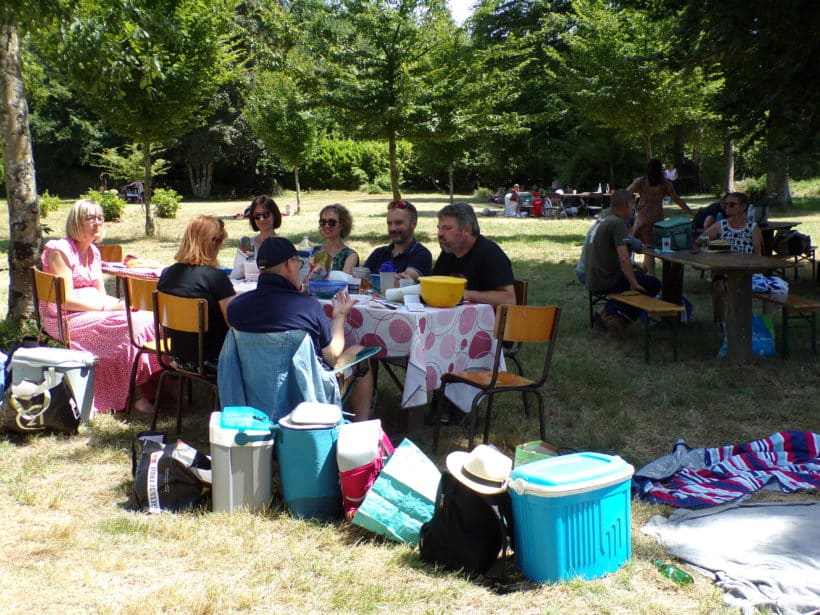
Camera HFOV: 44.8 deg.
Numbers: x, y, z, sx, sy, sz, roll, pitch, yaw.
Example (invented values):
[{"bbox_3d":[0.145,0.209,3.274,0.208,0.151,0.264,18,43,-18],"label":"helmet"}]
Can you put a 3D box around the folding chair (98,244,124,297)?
[{"bbox_3d":[-2.792,-0.094,8.475,0.440,0.820,0.480,2,8,15],"label":"folding chair"}]

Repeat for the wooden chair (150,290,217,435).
[{"bbox_3d":[-1.045,0.322,5.191,0.400,0.820,0.470,8,11,39],"label":"wooden chair"}]

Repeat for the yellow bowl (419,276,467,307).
[{"bbox_3d":[0.175,-0.096,5.459,0.262,0.150,0.262,0,8,0],"label":"yellow bowl"}]

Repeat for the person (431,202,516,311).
[{"bbox_3d":[0.329,0.046,5.651,0.750,1.270,0.550,-8,12,-44],"label":"person"}]

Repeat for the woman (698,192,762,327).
[{"bbox_3d":[3.040,-0.432,9.451,0.480,1.300,0.600,7,11,42],"label":"woman"}]

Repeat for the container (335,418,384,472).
[{"bbox_3d":[-0.212,0.640,4.492,0.210,0.270,0.190,3,8,17],"label":"container"}]

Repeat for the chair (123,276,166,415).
[{"bbox_3d":[-1.384,0.262,5.930,0.470,0.820,0.420,-8,11,-44],"label":"chair"}]

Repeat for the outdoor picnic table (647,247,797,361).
[{"bbox_3d":[2.700,-0.093,8.943,0.820,0.770,2.200,0,8,-3],"label":"outdoor picnic table"}]

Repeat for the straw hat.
[{"bbox_3d":[0.282,0.597,3.760,0.275,0.125,0.250,24,25,9],"label":"straw hat"}]

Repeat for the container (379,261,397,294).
[{"bbox_3d":[-0.117,-0.172,5.619,0.095,0.195,0.095,1,9,0],"label":"container"}]

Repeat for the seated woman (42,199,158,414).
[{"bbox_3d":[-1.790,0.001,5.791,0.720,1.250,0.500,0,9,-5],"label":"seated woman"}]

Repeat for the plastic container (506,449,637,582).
[{"bbox_3d":[0.600,0.790,3.772,0.440,0.375,0.260,-5,11,-36],"label":"plastic container"}]

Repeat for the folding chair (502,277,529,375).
[{"bbox_3d":[0.396,0.259,5.754,0.400,0.820,0.470,9,12,41],"label":"folding chair"}]

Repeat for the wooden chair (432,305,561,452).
[{"bbox_3d":[0.414,0.387,5.033,0.420,0.820,0.470,-6,10,-36],"label":"wooden chair"}]

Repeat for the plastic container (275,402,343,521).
[{"bbox_3d":[-0.415,0.668,4.251,0.265,0.440,0.265,2,9,5],"label":"plastic container"}]

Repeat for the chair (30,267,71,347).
[{"bbox_3d":[-2.141,0.192,6.427,0.470,0.820,0.420,-7,11,-42],"label":"chair"}]

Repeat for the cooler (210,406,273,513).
[{"bbox_3d":[-0.752,0.666,4.485,0.240,0.420,0.250,-4,9,-25],"label":"cooler"}]

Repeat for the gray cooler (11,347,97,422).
[{"bbox_3d":[-2.060,0.450,5.770,0.390,0.360,0.310,2,8,16],"label":"gray cooler"}]

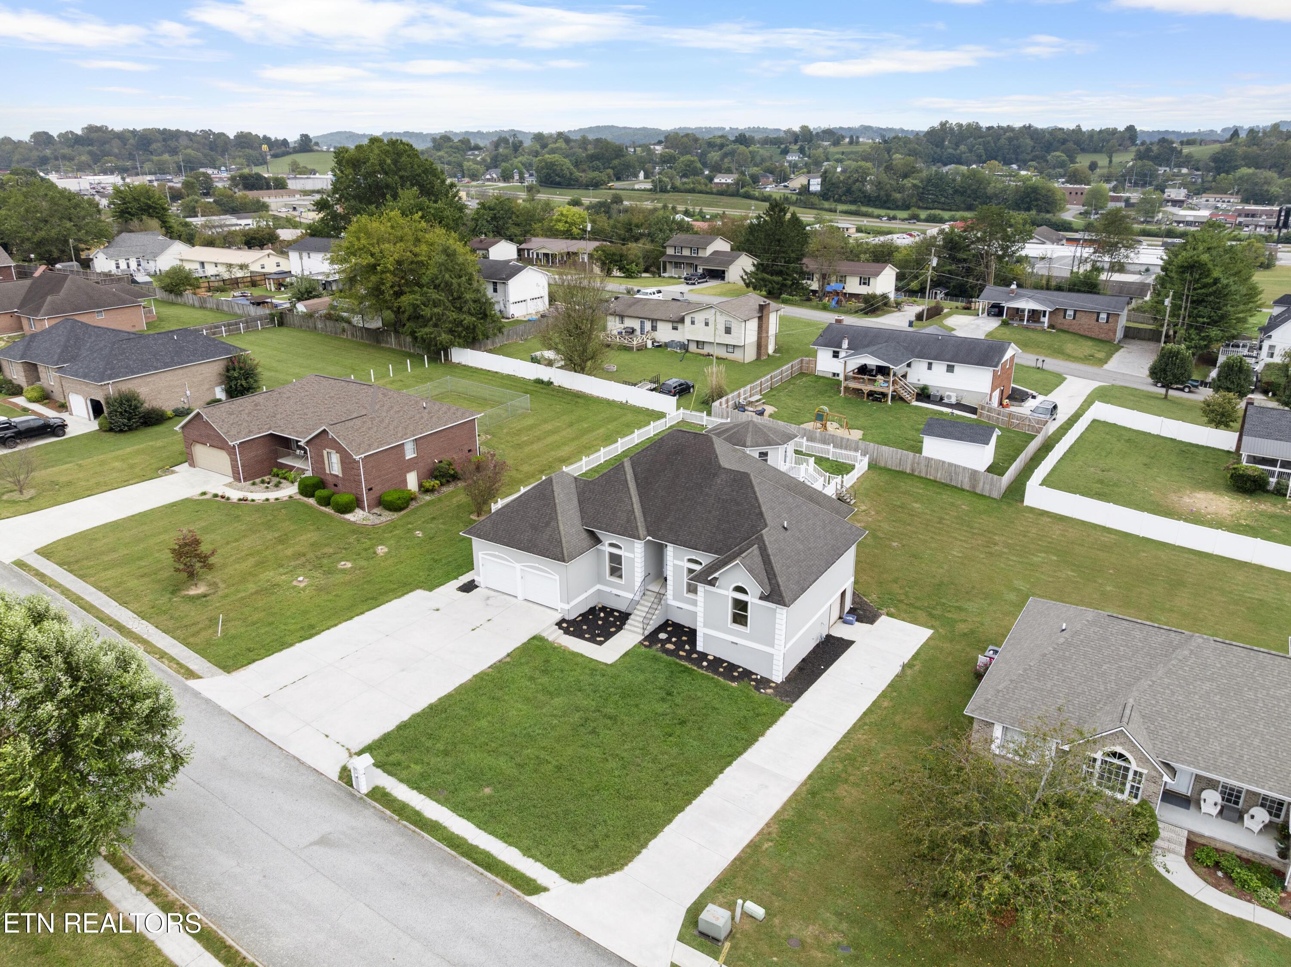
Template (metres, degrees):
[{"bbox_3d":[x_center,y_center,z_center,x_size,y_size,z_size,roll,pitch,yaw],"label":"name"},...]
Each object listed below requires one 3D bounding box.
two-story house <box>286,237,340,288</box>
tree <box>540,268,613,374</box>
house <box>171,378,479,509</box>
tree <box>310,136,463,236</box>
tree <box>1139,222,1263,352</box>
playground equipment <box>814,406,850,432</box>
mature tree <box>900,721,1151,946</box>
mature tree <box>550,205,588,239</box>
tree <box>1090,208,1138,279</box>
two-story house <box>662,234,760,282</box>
[{"bbox_3d":[-51.893,-37.027,149.449,12.500,7.400,9.400,12,23,31],"label":"two-story house"},{"bbox_3d":[-8.185,-19.347,107.237,8.527,12.436,8.527,-2,20,-4],"label":"tree"},{"bbox_3d":[-26.346,-4.798,75.511,19.300,7.000,16.500,12,24,31],"label":"house"},{"bbox_3d":[-44.795,-48.376,157.833,24.500,24.600,24.500,-1,20,0],"label":"tree"},{"bbox_3d":[73.815,-26.000,119.498,13.960,16.737,13.960,12,23,29],"label":"tree"},{"bbox_3d":[18.250,-6.283,86.624,3.800,2.400,2.200,12,24,31],"label":"playground equipment"},{"bbox_3d":[13.191,11.749,30.908,8.400,7.700,8.400,-1,20,0],"label":"mature tree"},{"bbox_3d":[-16.786,-54.613,195.071,8.314,11.274,8.314,-2,20,-4],"label":"mature tree"},{"bbox_3d":[70.556,-32.796,134.697,6.700,16.500,6.700,-1,20,0],"label":"tree"},{"bbox_3d":[12.608,-44.640,175.671,16.000,7.830,11.600,13,24,33],"label":"two-story house"}]

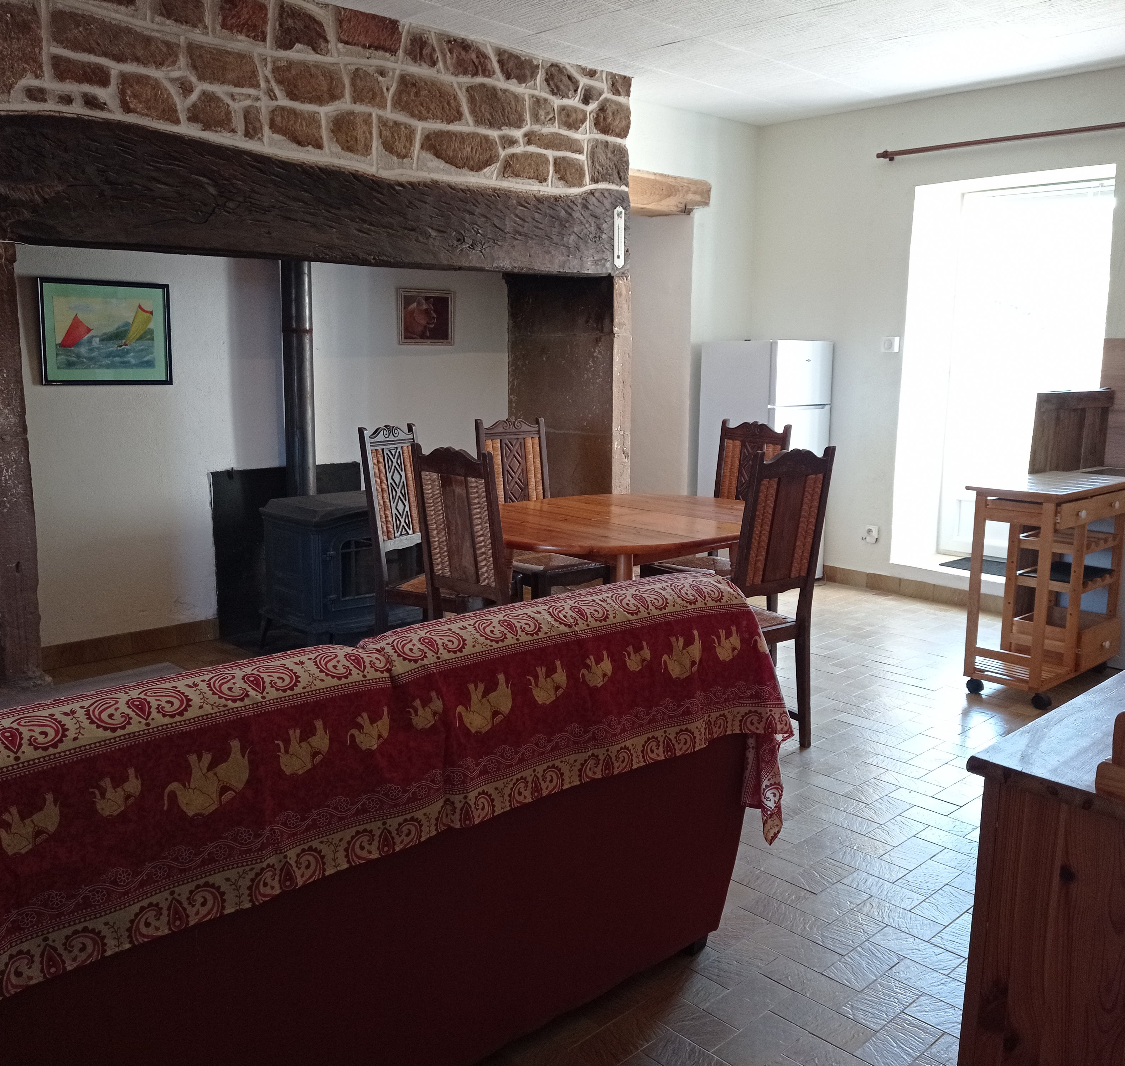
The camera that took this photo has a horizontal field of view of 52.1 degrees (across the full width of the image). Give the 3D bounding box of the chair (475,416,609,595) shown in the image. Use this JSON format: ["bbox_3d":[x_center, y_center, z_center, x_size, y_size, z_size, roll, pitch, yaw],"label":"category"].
[{"bbox_3d":[-0.093,0.055,5.069,0.450,1.114,0.500,-8,13,-38],"label":"chair"}]

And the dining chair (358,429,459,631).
[{"bbox_3d":[-0.504,0.119,4.699,0.500,1.114,0.450,5,11,24],"label":"dining chair"}]

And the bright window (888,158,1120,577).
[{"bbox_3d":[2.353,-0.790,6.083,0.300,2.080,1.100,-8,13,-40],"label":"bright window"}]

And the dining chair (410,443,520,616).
[{"bbox_3d":[-0.228,0.230,4.081,0.450,1.114,0.500,9,13,40],"label":"dining chair"}]

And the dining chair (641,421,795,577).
[{"bbox_3d":[0.666,0.085,4.921,0.500,1.114,0.450,-8,13,-40],"label":"dining chair"}]

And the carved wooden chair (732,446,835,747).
[{"bbox_3d":[0.644,0.230,4.105,0.450,1.114,0.500,-7,12,-36],"label":"carved wooden chair"}]

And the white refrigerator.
[{"bbox_3d":[1.190,-0.421,6.871,0.550,1.430,0.550,-8,13,-40],"label":"white refrigerator"}]

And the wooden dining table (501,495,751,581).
[{"bbox_3d":[0.235,0.310,4.666,1.399,0.755,1.164,-9,13,-41],"label":"wooden dining table"}]

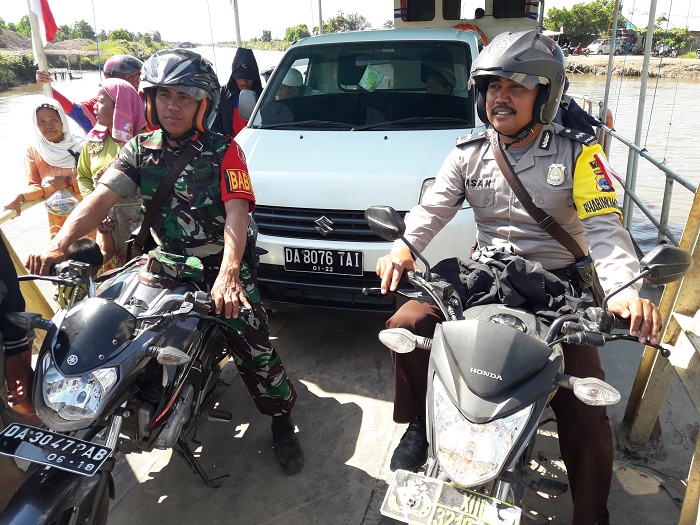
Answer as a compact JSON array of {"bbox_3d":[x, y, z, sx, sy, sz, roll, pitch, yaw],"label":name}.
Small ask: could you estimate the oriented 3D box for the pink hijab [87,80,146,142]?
[{"bbox_3d":[-1.155,-0.747,2.800,0.280,0.320,0.250,-9,22,-19],"label":"pink hijab"}]

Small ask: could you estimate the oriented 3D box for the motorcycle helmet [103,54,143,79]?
[{"bbox_3d":[-1.524,-1.268,3.800,0.290,0.250,0.250,6,22,19],"label":"motorcycle helmet"}]

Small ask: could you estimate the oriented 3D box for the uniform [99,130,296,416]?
[{"bbox_3d":[-0.600,0.025,2.331,0.700,1.200,0.580,0,21,4],"label":"uniform"}]

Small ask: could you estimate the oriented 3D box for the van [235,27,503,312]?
[{"bbox_3d":[0.433,-1.003,4.724,1.670,1.840,4.150,5,22,16],"label":"van"}]

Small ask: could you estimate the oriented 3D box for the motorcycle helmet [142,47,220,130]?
[{"bbox_3d":[-0.608,-0.620,2.030,0.260,0.280,0.320,0,21,4],"label":"motorcycle helmet"}]

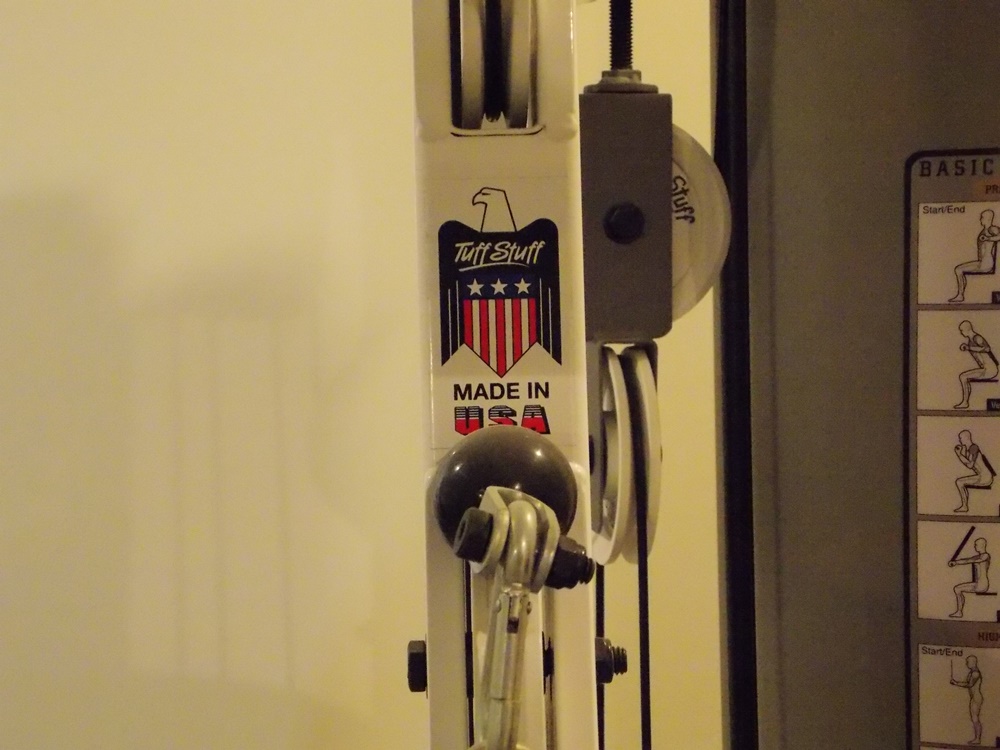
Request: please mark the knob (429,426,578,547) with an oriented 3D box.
[{"bbox_3d":[0.002,0.038,0.582,0.044,0.044,0.044,-1,5,0],"label":"knob"}]

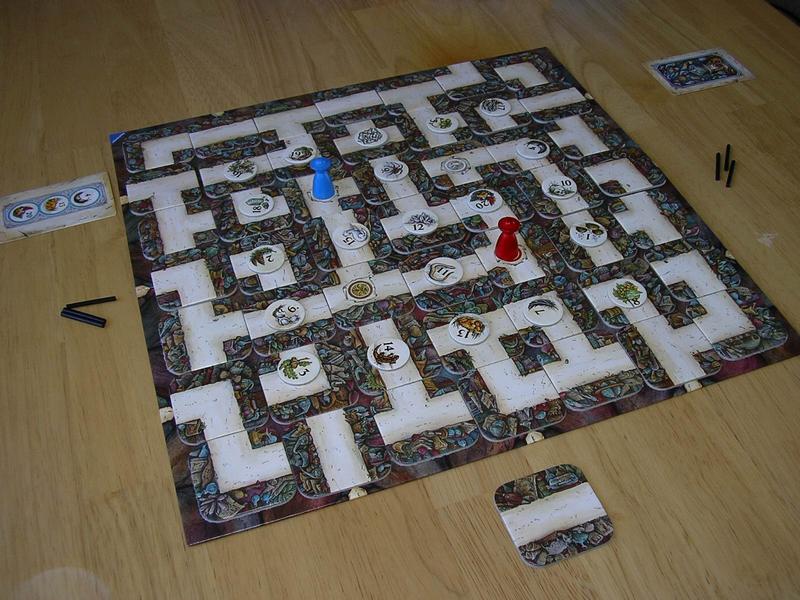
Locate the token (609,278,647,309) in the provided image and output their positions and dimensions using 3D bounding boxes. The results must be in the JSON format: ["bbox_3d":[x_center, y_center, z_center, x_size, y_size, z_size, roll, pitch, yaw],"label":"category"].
[{"bbox_3d":[0.139,-0.004,0.535,0.024,0.002,0.024,-1,46,1],"label":"token"}]

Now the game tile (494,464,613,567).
[{"bbox_3d":[0.076,0.106,0.433,0.049,0.002,0.049,-14,47,-13],"label":"game tile"}]

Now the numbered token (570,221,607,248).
[{"bbox_3d":[0.124,-0.043,0.578,0.024,0.002,0.024,-1,46,1],"label":"numbered token"}]

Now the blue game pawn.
[{"bbox_3d":[-0.053,-0.085,0.605,0.016,0.028,0.016,-1,46,1],"label":"blue game pawn"}]

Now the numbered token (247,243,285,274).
[{"bbox_3d":[-0.085,-0.026,0.561,0.024,0.002,0.024,-1,46,1],"label":"numbered token"}]

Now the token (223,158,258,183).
[{"bbox_3d":[-0.114,-0.093,0.628,0.024,0.002,0.024,-14,47,-13],"label":"token"}]

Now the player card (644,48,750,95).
[{"bbox_3d":[0.245,-0.188,0.721,0.076,0.001,0.051,-14,47,-13],"label":"player card"}]

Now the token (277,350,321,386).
[{"bbox_3d":[-0.057,0.039,0.497,0.024,0.002,0.024,-1,46,1],"label":"token"}]

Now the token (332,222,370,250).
[{"bbox_3d":[-0.032,-0.042,0.581,0.024,0.002,0.024,-1,46,1],"label":"token"}]

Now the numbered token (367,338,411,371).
[{"bbox_3d":[-0.007,0.031,0.509,0.024,0.002,0.024,-1,46,1],"label":"numbered token"}]

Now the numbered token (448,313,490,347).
[{"bbox_3d":[0.041,0.017,0.521,0.024,0.002,0.024,-1,46,1],"label":"numbered token"}]

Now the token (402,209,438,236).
[{"bbox_3d":[0.014,-0.052,0.589,0.024,0.002,0.024,-1,46,1],"label":"token"}]

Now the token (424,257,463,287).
[{"bbox_3d":[0.028,-0.018,0.556,0.024,0.002,0.024,-1,46,1],"label":"token"}]

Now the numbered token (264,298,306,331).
[{"bbox_3d":[-0.069,0.009,0.533,0.024,0.002,0.024,-1,46,1],"label":"numbered token"}]

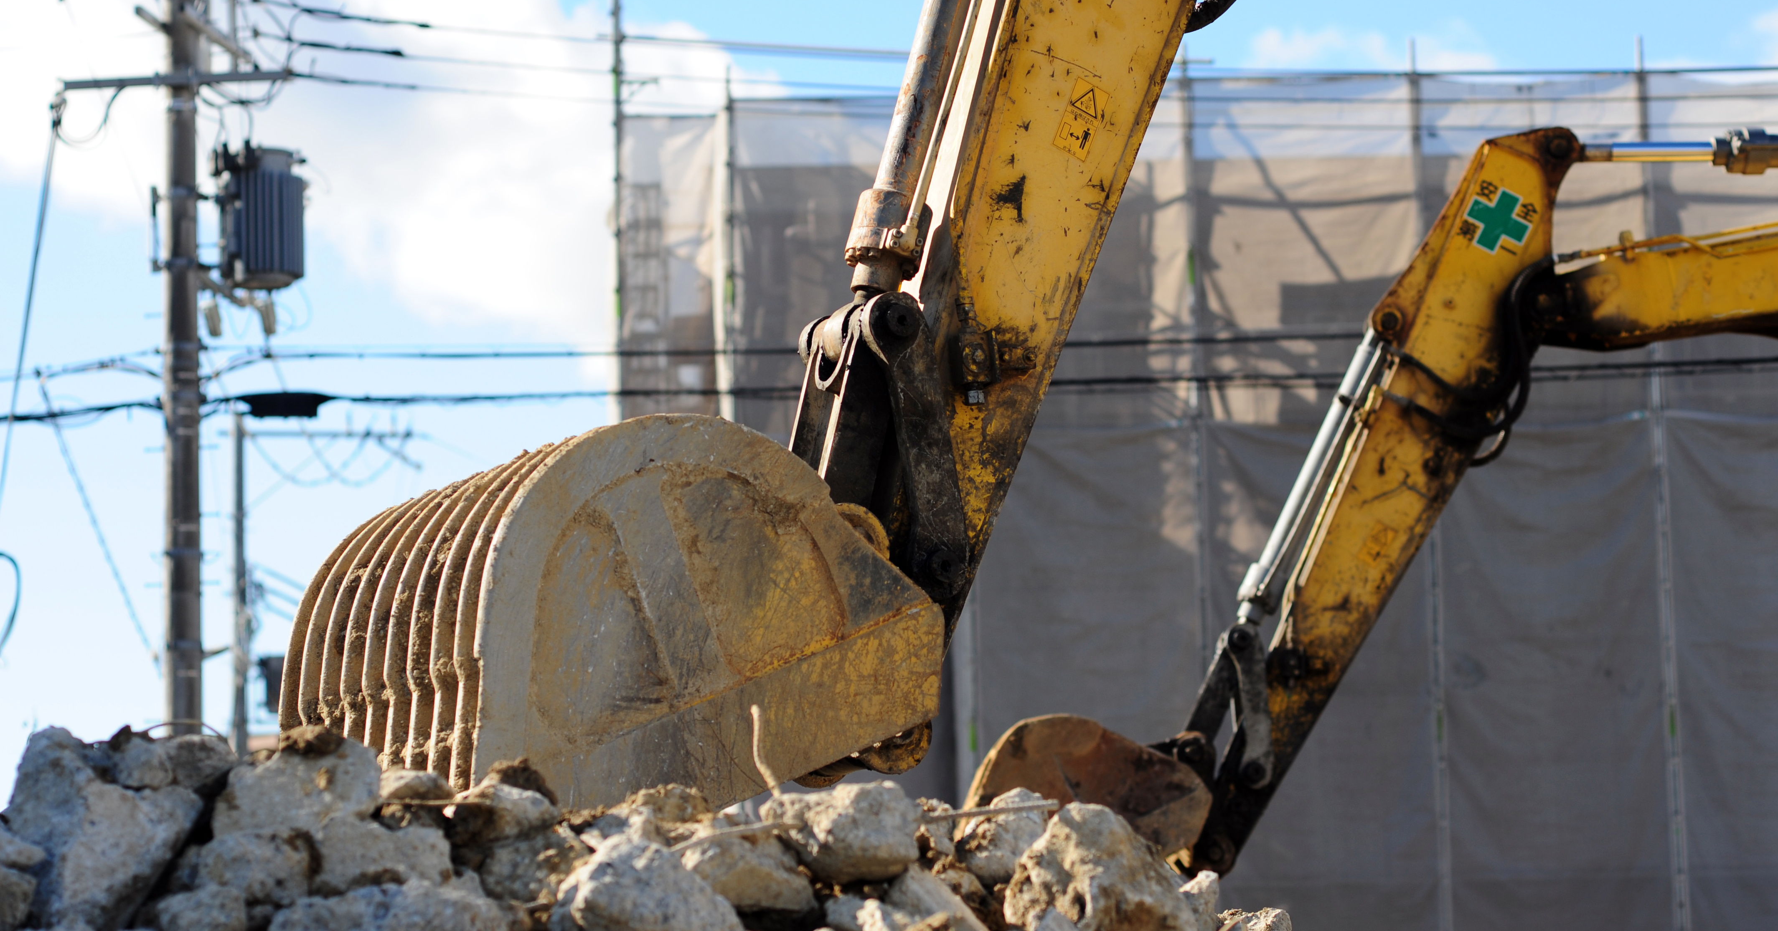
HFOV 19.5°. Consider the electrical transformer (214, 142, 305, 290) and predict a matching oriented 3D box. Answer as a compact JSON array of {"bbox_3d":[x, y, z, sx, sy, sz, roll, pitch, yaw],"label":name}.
[{"bbox_3d":[-4.198,-1.657,34.653,0.540,0.920,0.500,3,-10,-25],"label":"electrical transformer"}]

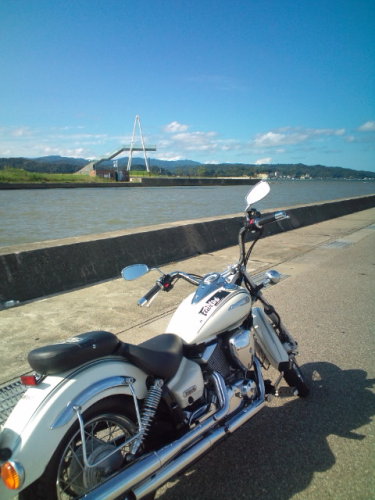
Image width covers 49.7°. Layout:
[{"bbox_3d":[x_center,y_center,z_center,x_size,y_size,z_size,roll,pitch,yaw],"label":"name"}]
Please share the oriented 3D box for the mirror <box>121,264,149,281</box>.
[{"bbox_3d":[-0.283,0.119,2.170,0.148,0.083,0.040,-18,-19,-5],"label":"mirror"}]

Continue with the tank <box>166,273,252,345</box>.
[{"bbox_3d":[0.099,0.297,2.134,0.300,0.235,0.530,-6,13,46],"label":"tank"}]

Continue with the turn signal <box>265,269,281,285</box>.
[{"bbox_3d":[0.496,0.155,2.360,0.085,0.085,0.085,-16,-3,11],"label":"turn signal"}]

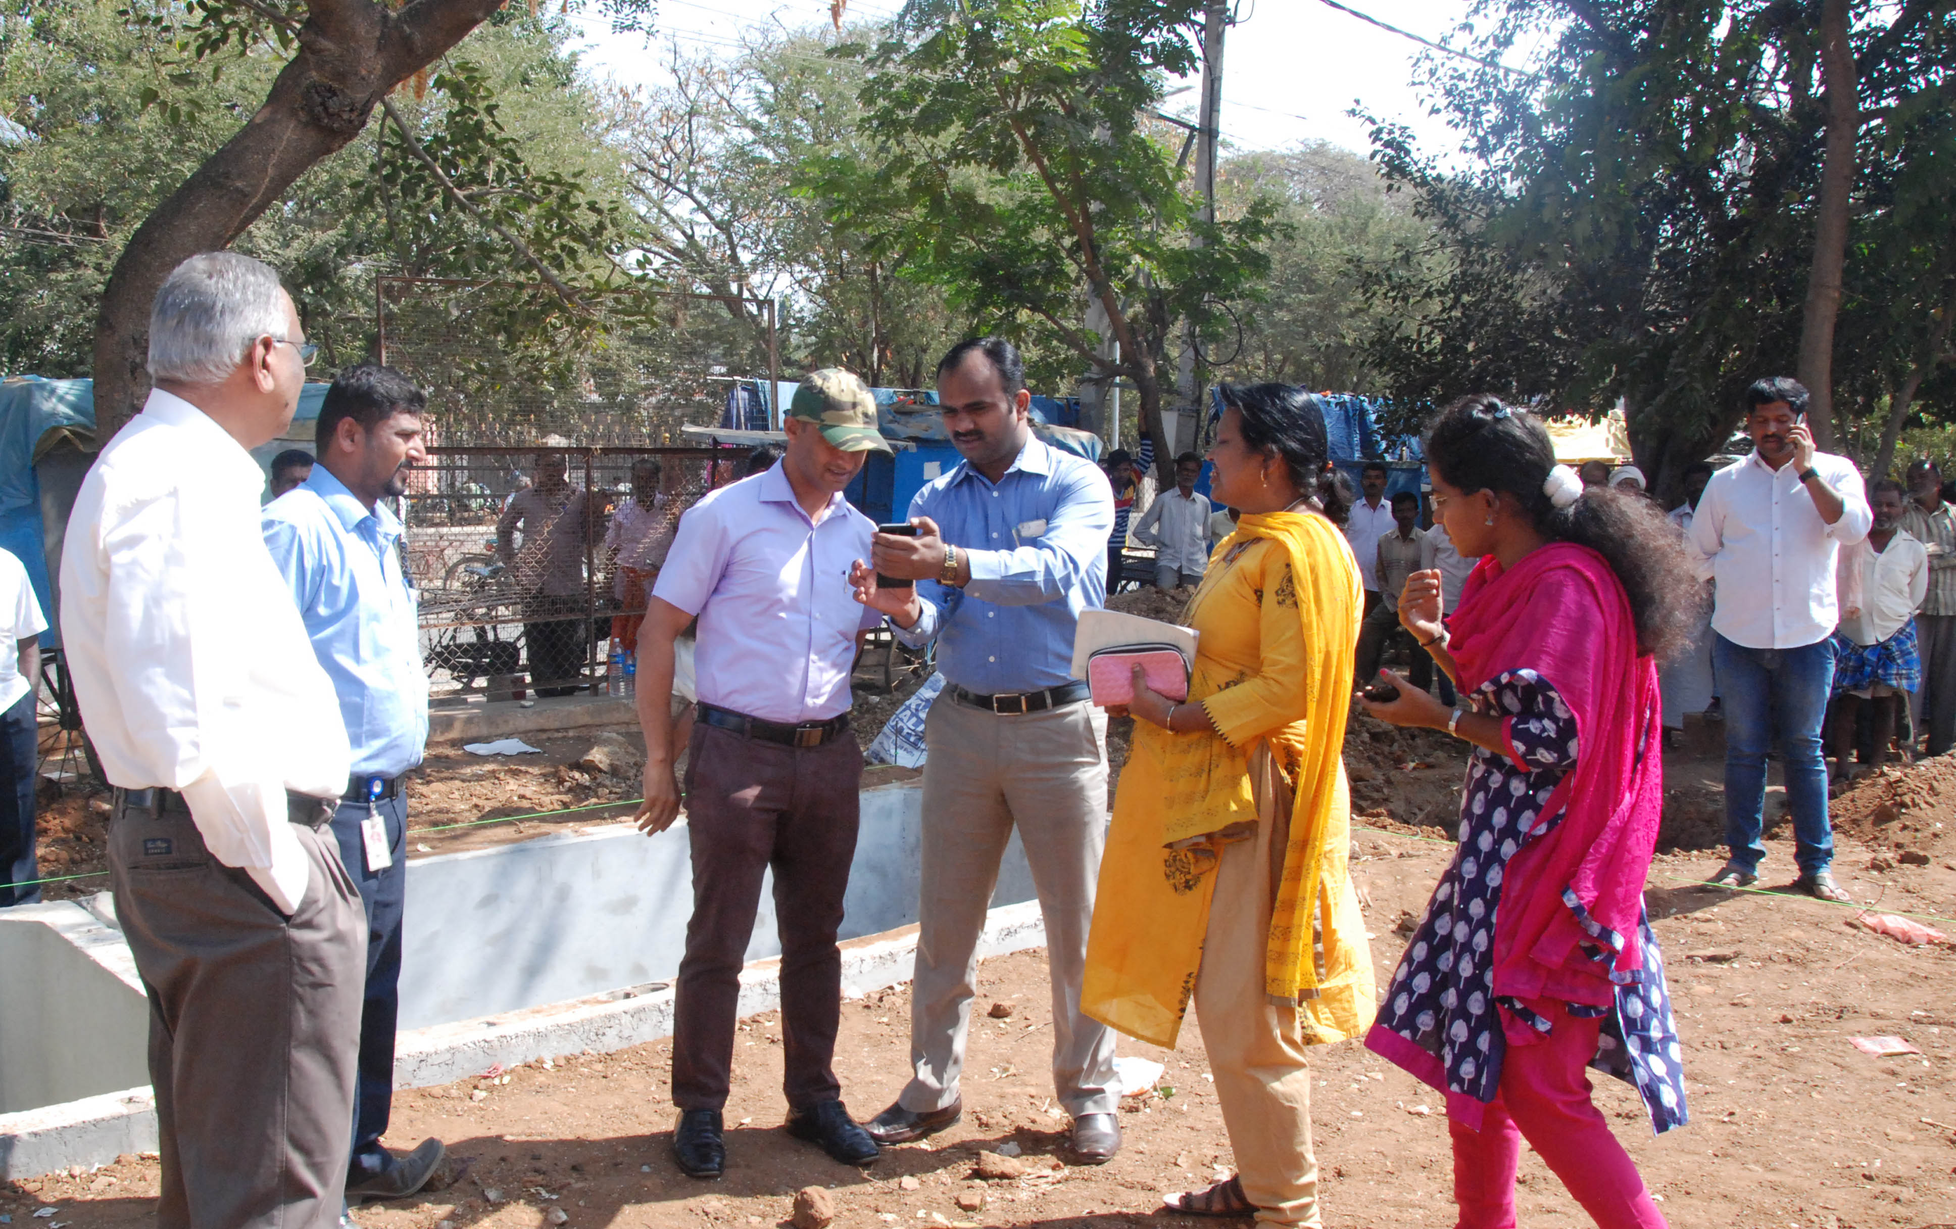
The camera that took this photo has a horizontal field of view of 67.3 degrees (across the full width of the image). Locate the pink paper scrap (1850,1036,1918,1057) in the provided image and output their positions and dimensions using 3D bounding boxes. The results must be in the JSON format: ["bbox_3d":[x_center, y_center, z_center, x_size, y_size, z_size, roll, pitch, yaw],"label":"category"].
[{"bbox_3d":[2.270,1.070,3.662,0.140,0.020,0.130,0,6,0],"label":"pink paper scrap"}]

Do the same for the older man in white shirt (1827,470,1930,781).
[{"bbox_3d":[4.662,0.087,7.600,0.470,1.570,0.320,2,7,17],"label":"older man in white shirt"}]

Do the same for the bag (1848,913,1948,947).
[{"bbox_3d":[2.870,0.950,4.554,0.170,0.060,0.270,-6,9,-41],"label":"bag"}]

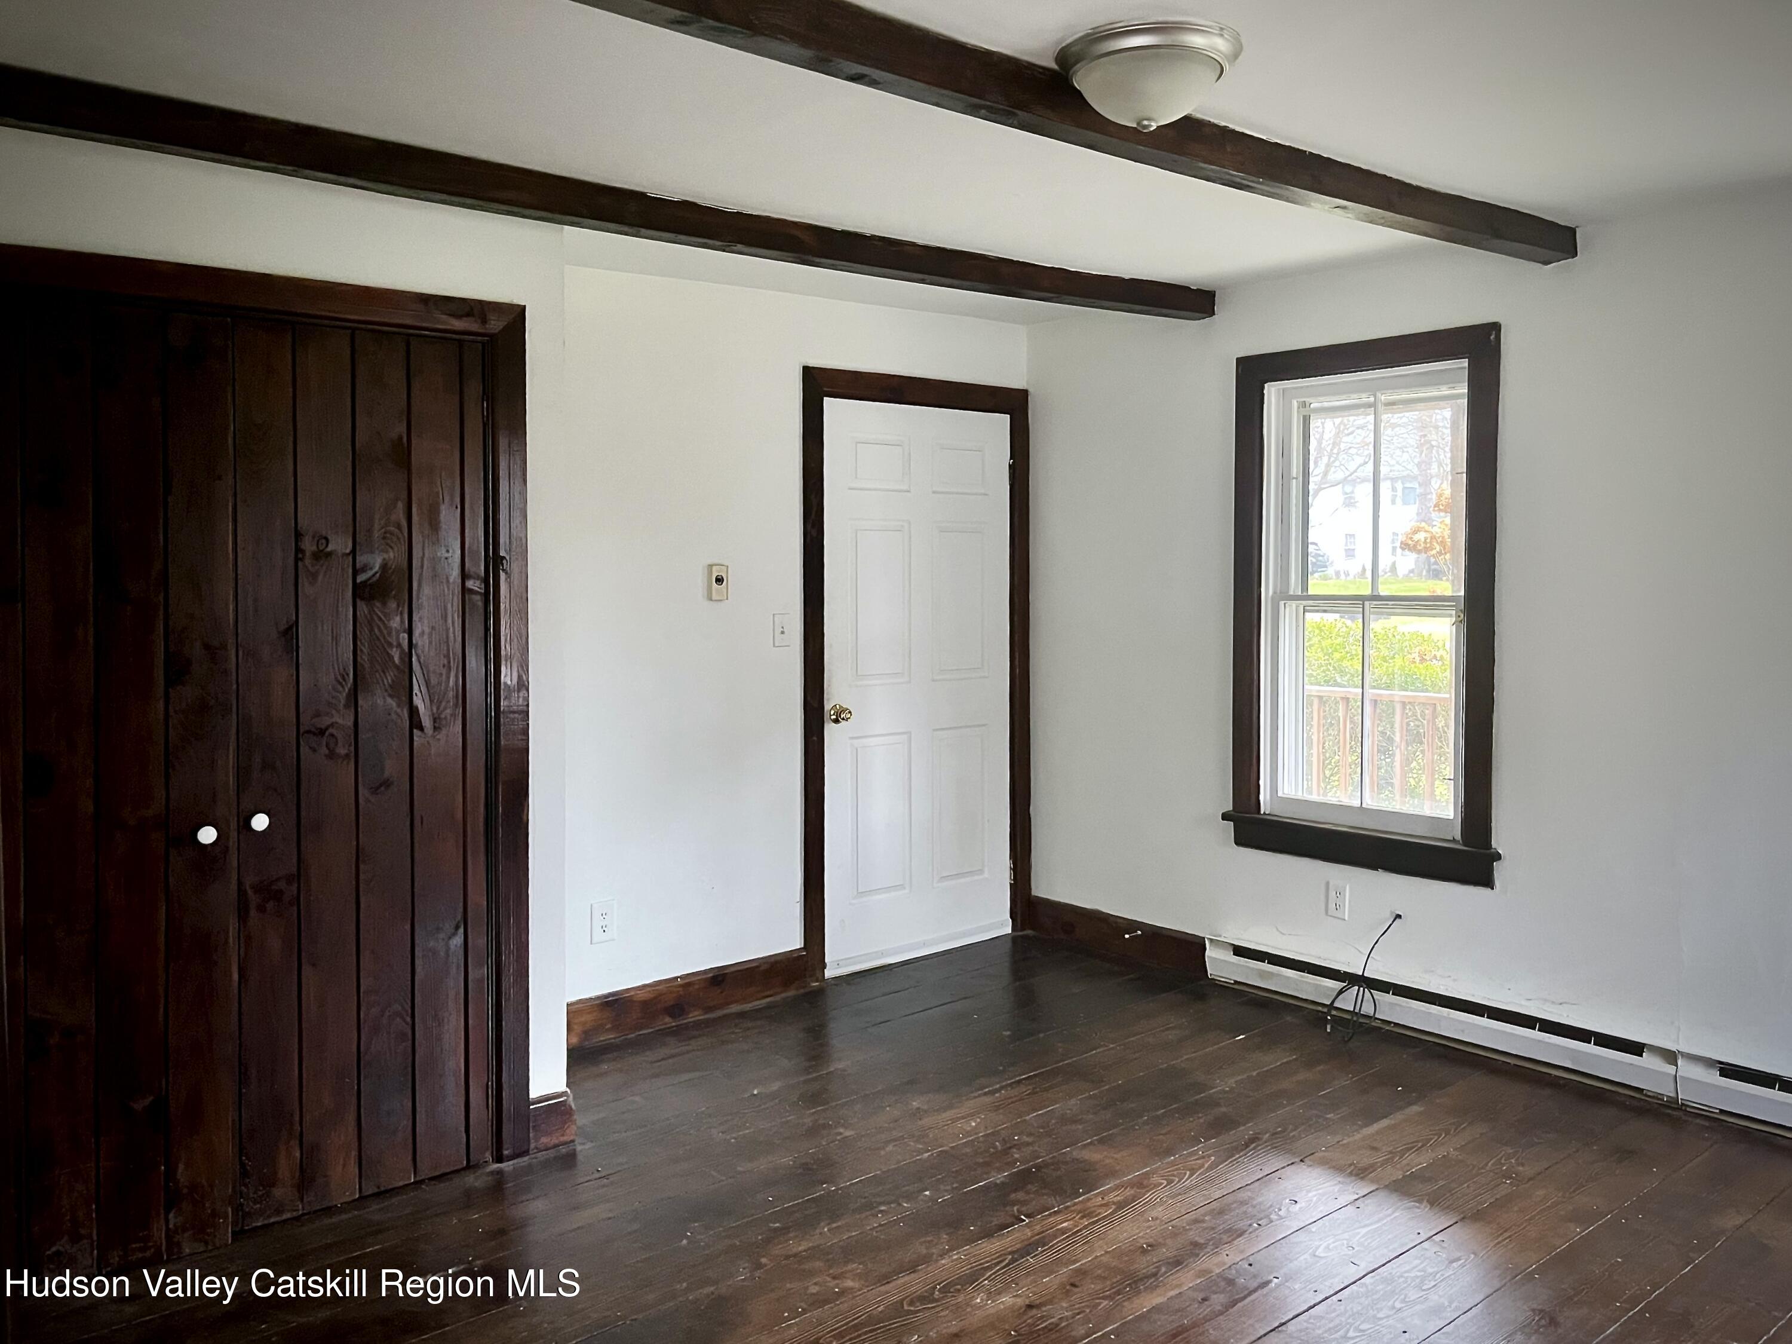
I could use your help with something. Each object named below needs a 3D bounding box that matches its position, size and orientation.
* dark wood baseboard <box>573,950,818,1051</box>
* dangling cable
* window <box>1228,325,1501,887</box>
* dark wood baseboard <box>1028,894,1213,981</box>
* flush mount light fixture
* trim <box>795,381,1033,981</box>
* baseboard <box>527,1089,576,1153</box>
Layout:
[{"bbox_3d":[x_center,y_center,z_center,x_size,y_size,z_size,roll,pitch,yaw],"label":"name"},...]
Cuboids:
[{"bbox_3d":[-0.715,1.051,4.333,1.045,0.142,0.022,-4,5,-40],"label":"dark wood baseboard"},{"bbox_3d":[1.449,0.923,4.179,0.165,0.370,0.190,-4,5,-40],"label":"dangling cable"},{"bbox_3d":[1.432,-0.200,4.194,0.060,1.631,0.965,-4,5,-40],"label":"window"},{"bbox_3d":[0.811,0.981,5.056,0.022,0.144,0.875,-4,5,-40],"label":"dark wood baseboard"},{"bbox_3d":[0.441,-1.009,2.357,0.322,0.128,0.322,-1,4,0],"label":"flush mount light fixture"},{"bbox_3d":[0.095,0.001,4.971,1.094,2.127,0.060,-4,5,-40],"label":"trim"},{"bbox_3d":[-0.863,1.123,3.381,0.122,0.138,0.025,-4,5,-40],"label":"baseboard"}]

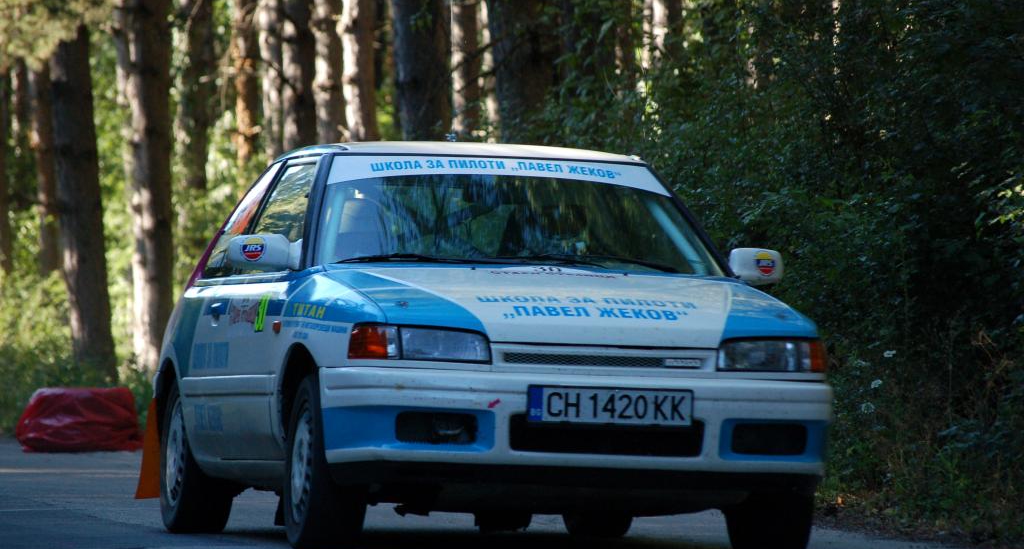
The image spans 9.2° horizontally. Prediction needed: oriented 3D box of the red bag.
[{"bbox_3d":[-3.330,1.123,49.200,1.000,0.500,0.550,1,-1,-4],"label":"red bag"}]

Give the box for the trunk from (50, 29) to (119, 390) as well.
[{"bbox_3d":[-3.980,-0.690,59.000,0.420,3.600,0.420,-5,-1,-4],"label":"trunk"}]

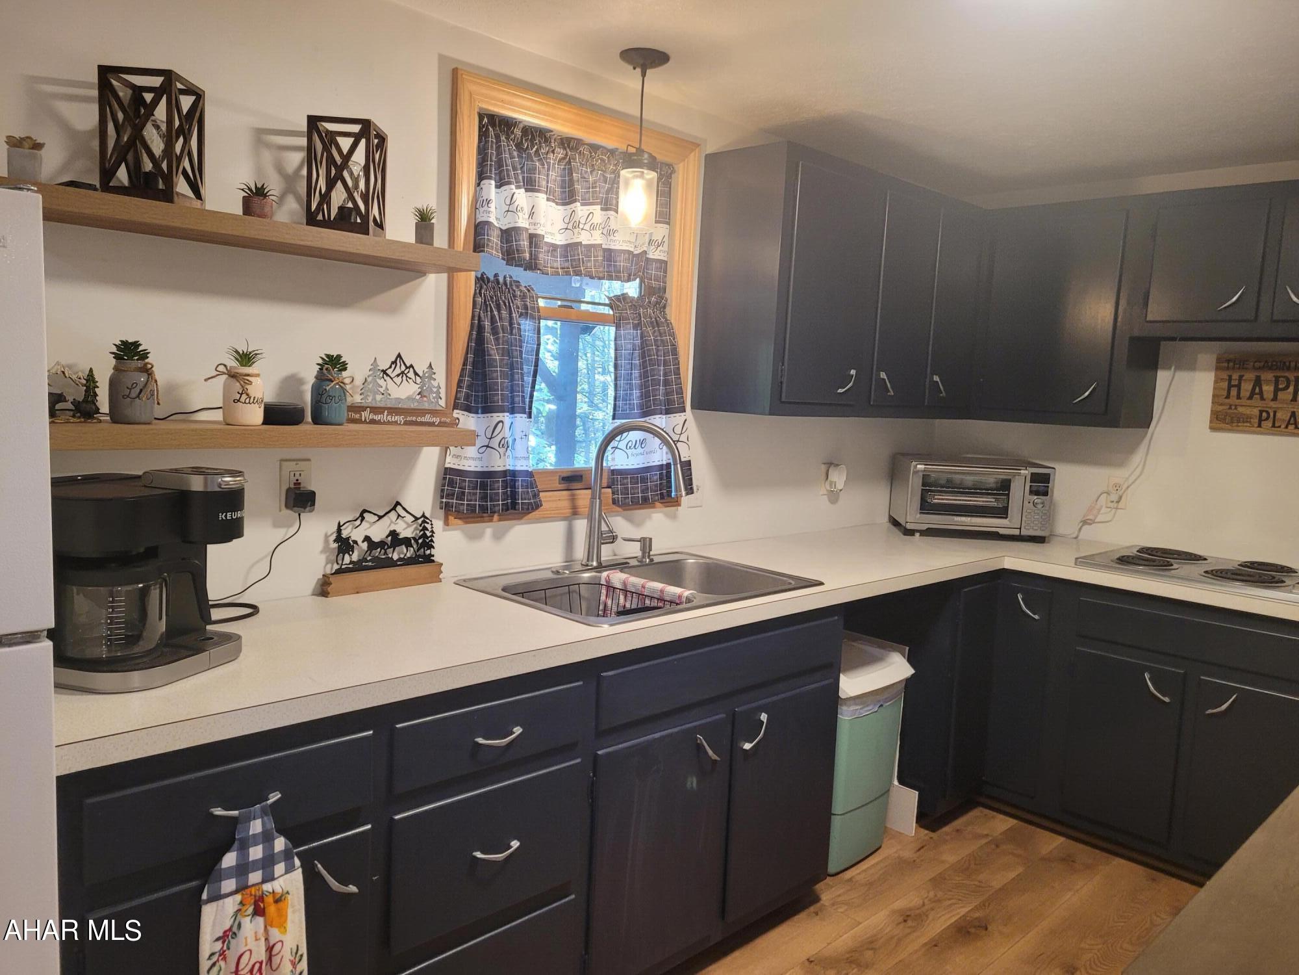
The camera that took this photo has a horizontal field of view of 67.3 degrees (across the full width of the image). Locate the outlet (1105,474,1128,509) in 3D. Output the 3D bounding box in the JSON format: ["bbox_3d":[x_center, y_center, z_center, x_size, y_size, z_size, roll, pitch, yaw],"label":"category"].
[{"bbox_3d":[1.745,0.021,3.638,0.012,0.115,0.070,-3,9,-44],"label":"outlet"}]

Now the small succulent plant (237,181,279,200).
[{"bbox_3d":[-0.759,-0.574,1.892,0.081,0.045,0.079,-3,8,-45],"label":"small succulent plant"}]

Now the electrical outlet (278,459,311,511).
[{"bbox_3d":[-0.770,-0.003,2.131,0.070,0.114,0.013,-3,8,-45],"label":"electrical outlet"}]

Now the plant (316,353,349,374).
[{"bbox_3d":[-0.671,-0.262,2.065,0.069,0.045,0.068,-3,8,-45],"label":"plant"}]

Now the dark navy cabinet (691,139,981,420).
[{"bbox_3d":[0.698,-0.629,3.315,1.245,0.766,0.314,-3,8,-45],"label":"dark navy cabinet"}]

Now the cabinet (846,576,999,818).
[{"bbox_3d":[0.842,0.656,3.415,0.314,0.840,0.612,-3,8,-45],"label":"cabinet"}]

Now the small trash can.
[{"bbox_3d":[0.570,0.825,3.039,0.385,0.635,0.300,-3,9,-44],"label":"small trash can"}]

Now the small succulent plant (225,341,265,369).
[{"bbox_3d":[-0.790,-0.261,1.909,0.076,0.056,0.075,-3,8,-45],"label":"small succulent plant"}]

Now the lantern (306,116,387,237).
[{"bbox_3d":[-0.643,-0.647,2.086,0.134,0.240,0.137,2,6,-3],"label":"lantern"}]

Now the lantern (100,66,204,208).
[{"bbox_3d":[-0.894,-0.615,1.762,0.125,0.236,0.125,3,6,-2],"label":"lantern"}]

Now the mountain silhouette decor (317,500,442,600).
[{"bbox_3d":[-0.634,0.137,2.333,0.304,0.214,0.037,-3,9,-44],"label":"mountain silhouette decor"}]

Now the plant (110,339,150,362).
[{"bbox_3d":[-0.983,-0.260,1.845,0.077,0.047,0.077,-3,9,-44],"label":"plant"}]

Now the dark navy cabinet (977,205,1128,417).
[{"bbox_3d":[1.531,-0.626,3.599,0.320,0.730,0.510,-3,9,-44],"label":"dark navy cabinet"}]

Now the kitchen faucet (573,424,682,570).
[{"bbox_3d":[-0.031,0.025,2.617,0.298,0.402,0.115,6,7,32],"label":"kitchen faucet"}]

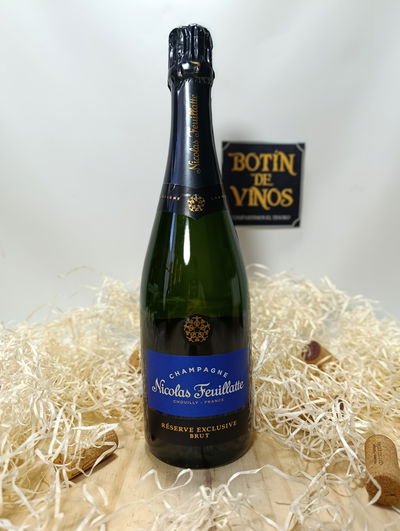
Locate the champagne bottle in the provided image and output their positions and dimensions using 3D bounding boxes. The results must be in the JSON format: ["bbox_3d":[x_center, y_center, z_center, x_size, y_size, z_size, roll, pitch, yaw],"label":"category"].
[{"bbox_3d":[-0.004,-0.021,0.281,0.087,0.325,0.087,-1,2,-2],"label":"champagne bottle"}]

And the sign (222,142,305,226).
[{"bbox_3d":[0.097,-0.124,0.550,0.126,0.131,0.006,-1,9,0],"label":"sign"}]

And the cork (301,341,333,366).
[{"bbox_3d":[0.132,0.101,0.389,0.023,0.023,0.040,2,-27,49],"label":"cork"}]

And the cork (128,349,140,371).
[{"bbox_3d":[-0.056,0.104,0.402,0.023,0.023,0.040,0,-6,30],"label":"cork"}]

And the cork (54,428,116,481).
[{"bbox_3d":[-0.081,0.132,0.253,0.023,0.023,0.040,1,2,33],"label":"cork"}]

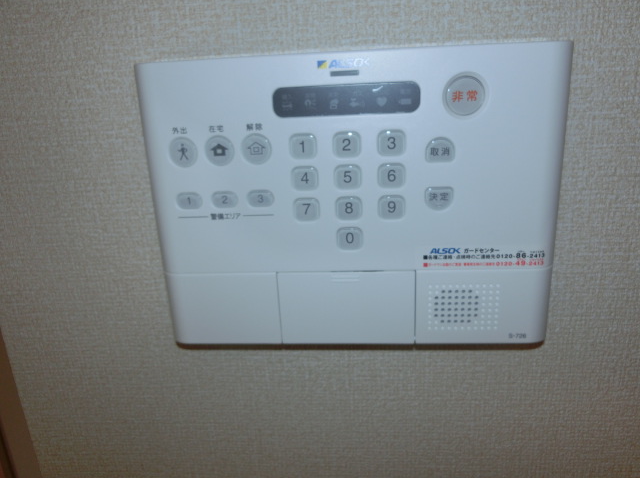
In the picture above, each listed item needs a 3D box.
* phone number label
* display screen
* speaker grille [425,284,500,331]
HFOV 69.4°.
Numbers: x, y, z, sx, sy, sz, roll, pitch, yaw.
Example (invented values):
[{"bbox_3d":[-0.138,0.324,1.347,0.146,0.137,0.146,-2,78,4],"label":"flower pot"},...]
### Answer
[{"bbox_3d":[0.083,0.009,0.234,0.060,0.011,0.004,-1,16,5],"label":"phone number label"},{"bbox_3d":[0.012,-0.066,0.218,0.070,0.014,0.006,-1,16,5],"label":"display screen"},{"bbox_3d":[0.075,0.036,0.242,0.036,0.026,0.006,-1,16,5],"label":"speaker grille"}]

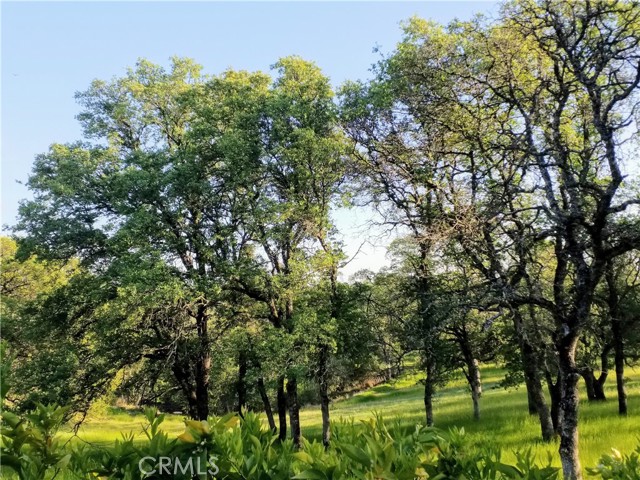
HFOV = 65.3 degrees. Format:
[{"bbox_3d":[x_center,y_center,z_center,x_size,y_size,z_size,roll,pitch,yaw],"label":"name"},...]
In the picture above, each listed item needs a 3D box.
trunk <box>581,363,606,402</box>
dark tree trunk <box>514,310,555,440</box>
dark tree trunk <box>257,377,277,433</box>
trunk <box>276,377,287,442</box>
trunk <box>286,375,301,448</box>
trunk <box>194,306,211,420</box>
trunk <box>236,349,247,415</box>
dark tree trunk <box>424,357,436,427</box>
[{"bbox_3d":[13.368,6.940,24.358,1.154,1.876,0.865,-1,-13,28],"label":"trunk"},{"bbox_3d":[6.017,3.736,14.005,0.379,3.541,0.379,-13,-18,21],"label":"dark tree trunk"},{"bbox_3d":[-1.829,5.657,17.199,0.238,1.925,0.238,-15,-12,-9],"label":"dark tree trunk"},{"bbox_3d":[-1.198,5.295,15.730,0.264,1.919,0.264,-1,-14,-4],"label":"trunk"},{"bbox_3d":[-0.735,4.901,14.232,0.308,1.957,0.308,-5,-14,-4],"label":"trunk"},{"bbox_3d":[-4.329,4.515,18.468,0.469,4.102,0.469,-1,-14,-13],"label":"trunk"},{"bbox_3d":[-3.113,5.671,19.798,0.352,2.519,0.352,-2,-14,-1],"label":"trunk"},{"bbox_3d":[4.038,5.529,18.283,0.306,2.462,0.306,3,-13,1],"label":"dark tree trunk"}]

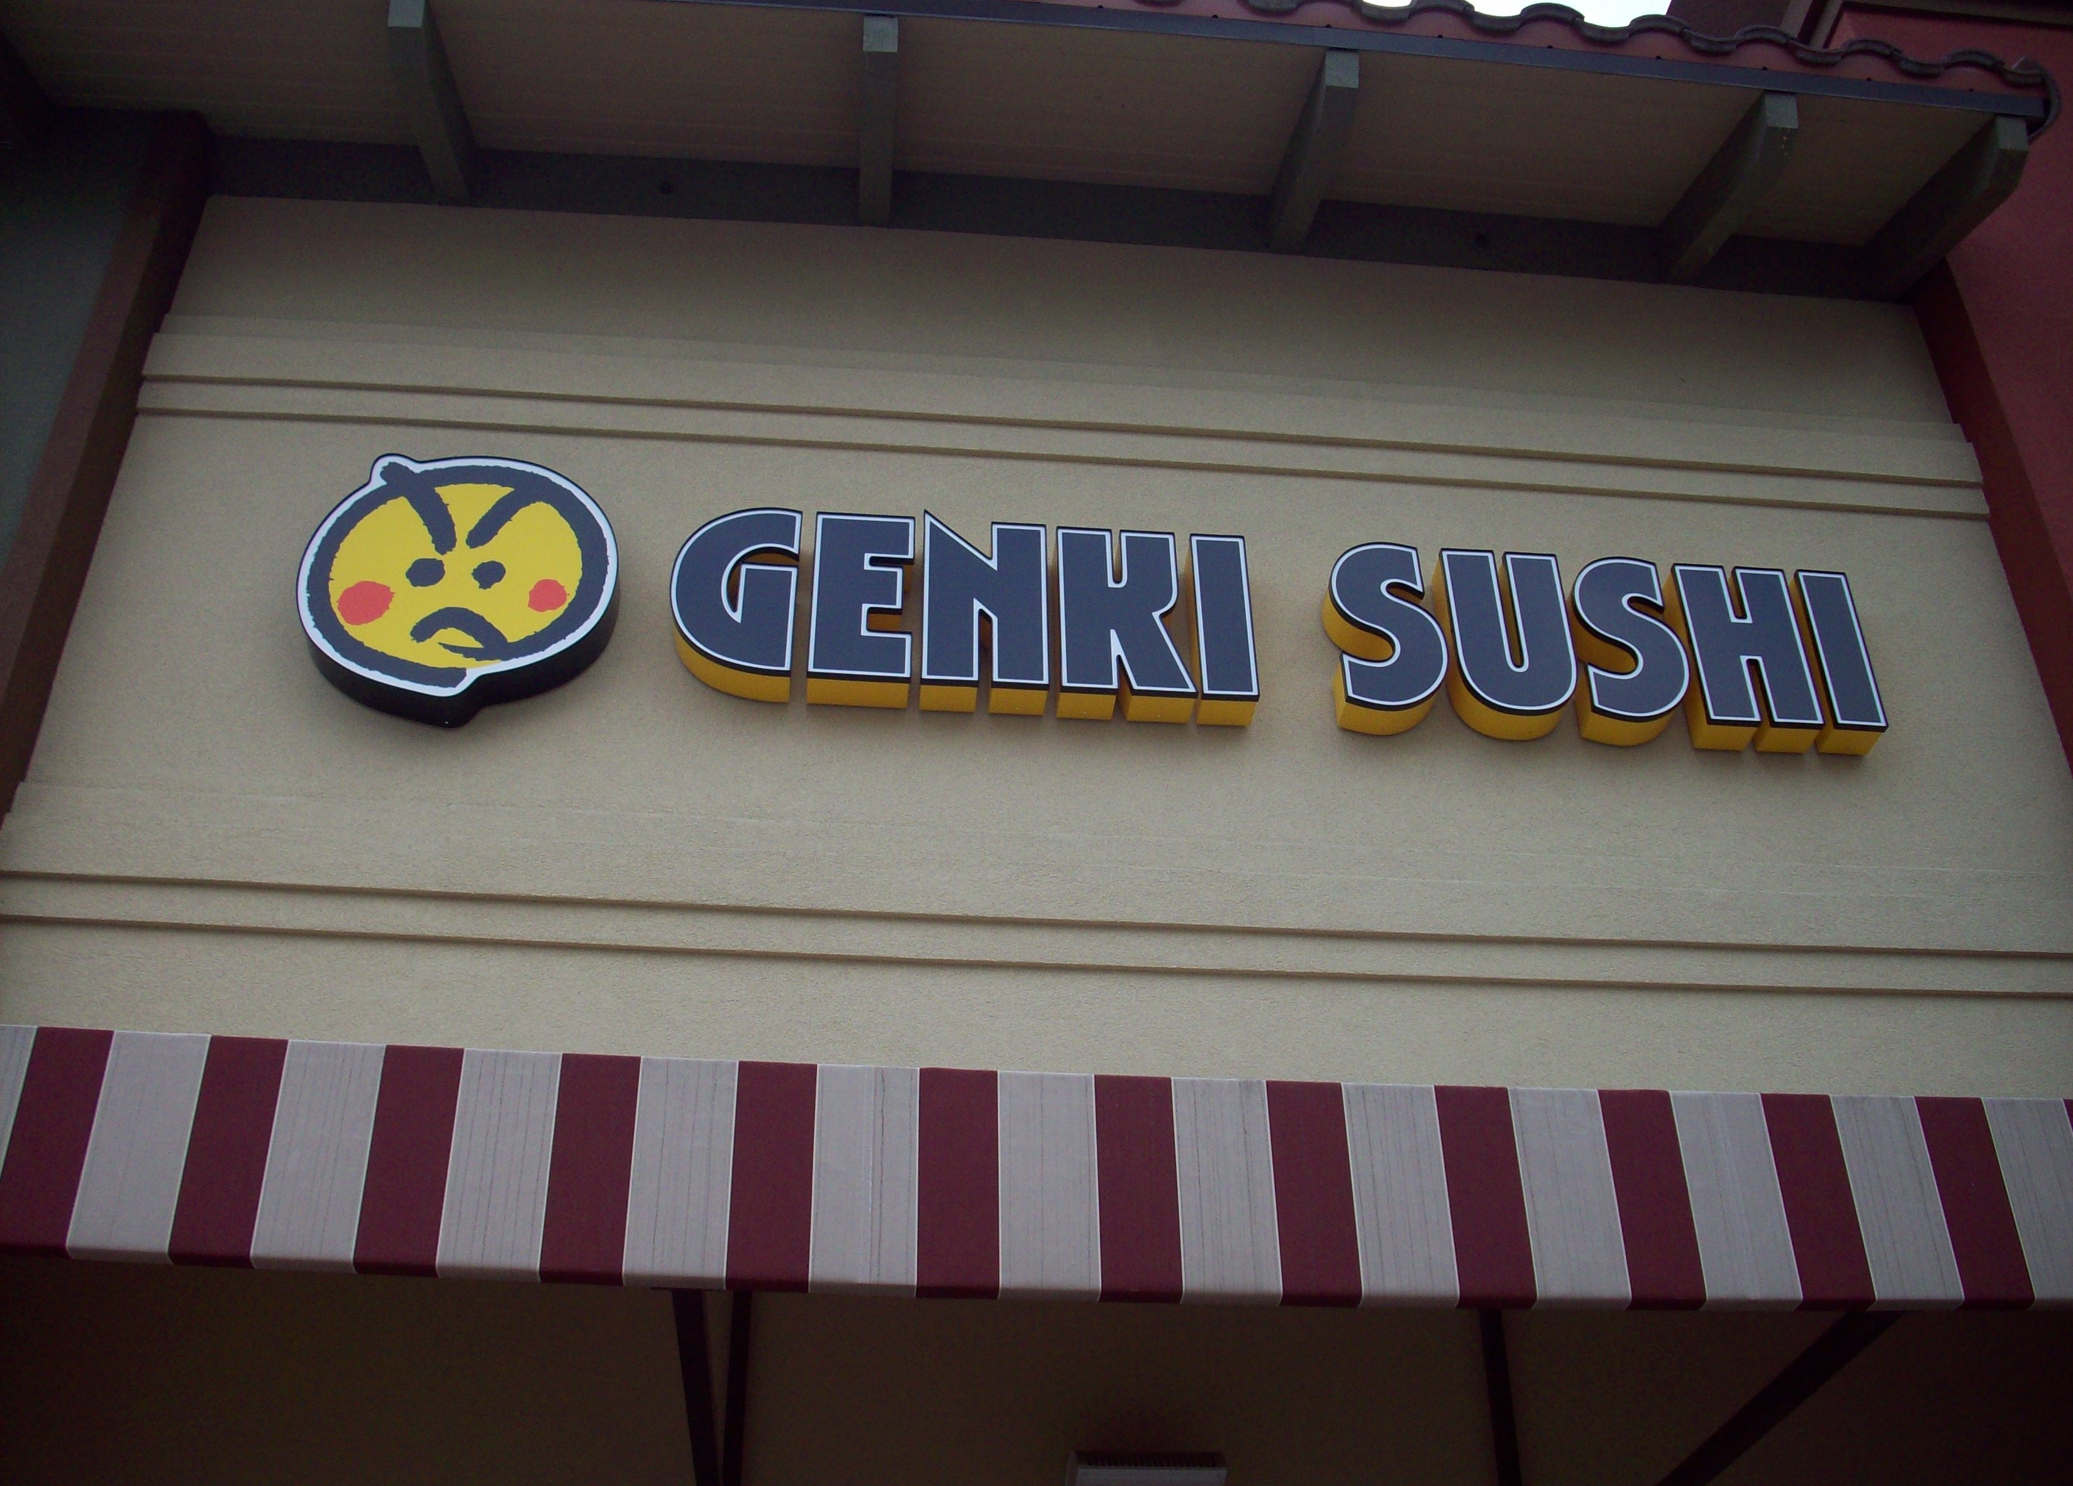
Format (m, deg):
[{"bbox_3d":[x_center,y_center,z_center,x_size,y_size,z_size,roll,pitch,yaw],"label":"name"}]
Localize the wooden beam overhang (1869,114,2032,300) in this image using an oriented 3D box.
[{"bbox_3d":[2.579,-1.502,6.339,0.087,0.219,0.883,2,-12,-4],"label":"wooden beam overhang"}]

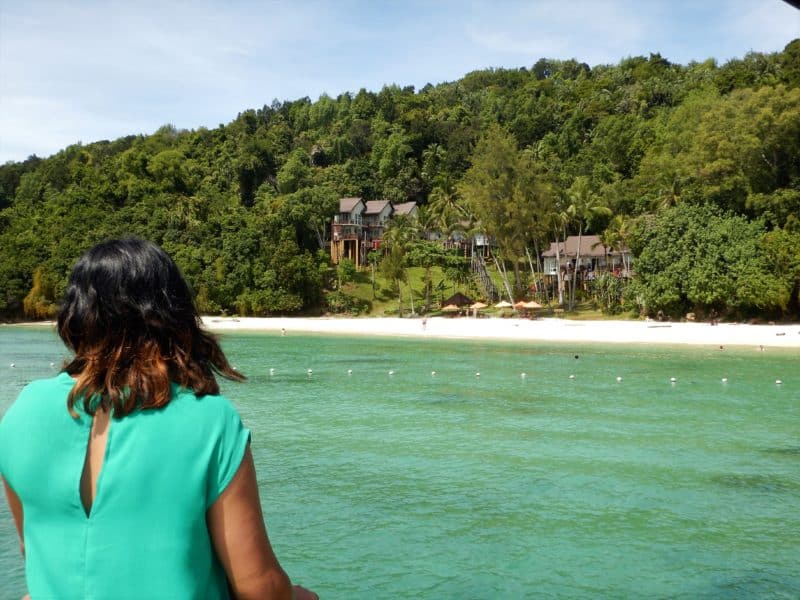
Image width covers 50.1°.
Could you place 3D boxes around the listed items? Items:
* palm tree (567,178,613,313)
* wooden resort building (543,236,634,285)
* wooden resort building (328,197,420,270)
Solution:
[{"bbox_3d":[25.260,-7.530,114.000,6.100,17.800,6.000,0,-1,0],"label":"palm tree"},{"bbox_3d":[26.390,-5.660,121.000,13.000,7.200,8.500,0,-1,12],"label":"wooden resort building"},{"bbox_3d":[-4.590,-12.160,154.000,13.500,13.000,9.500,0,-1,27],"label":"wooden resort building"}]

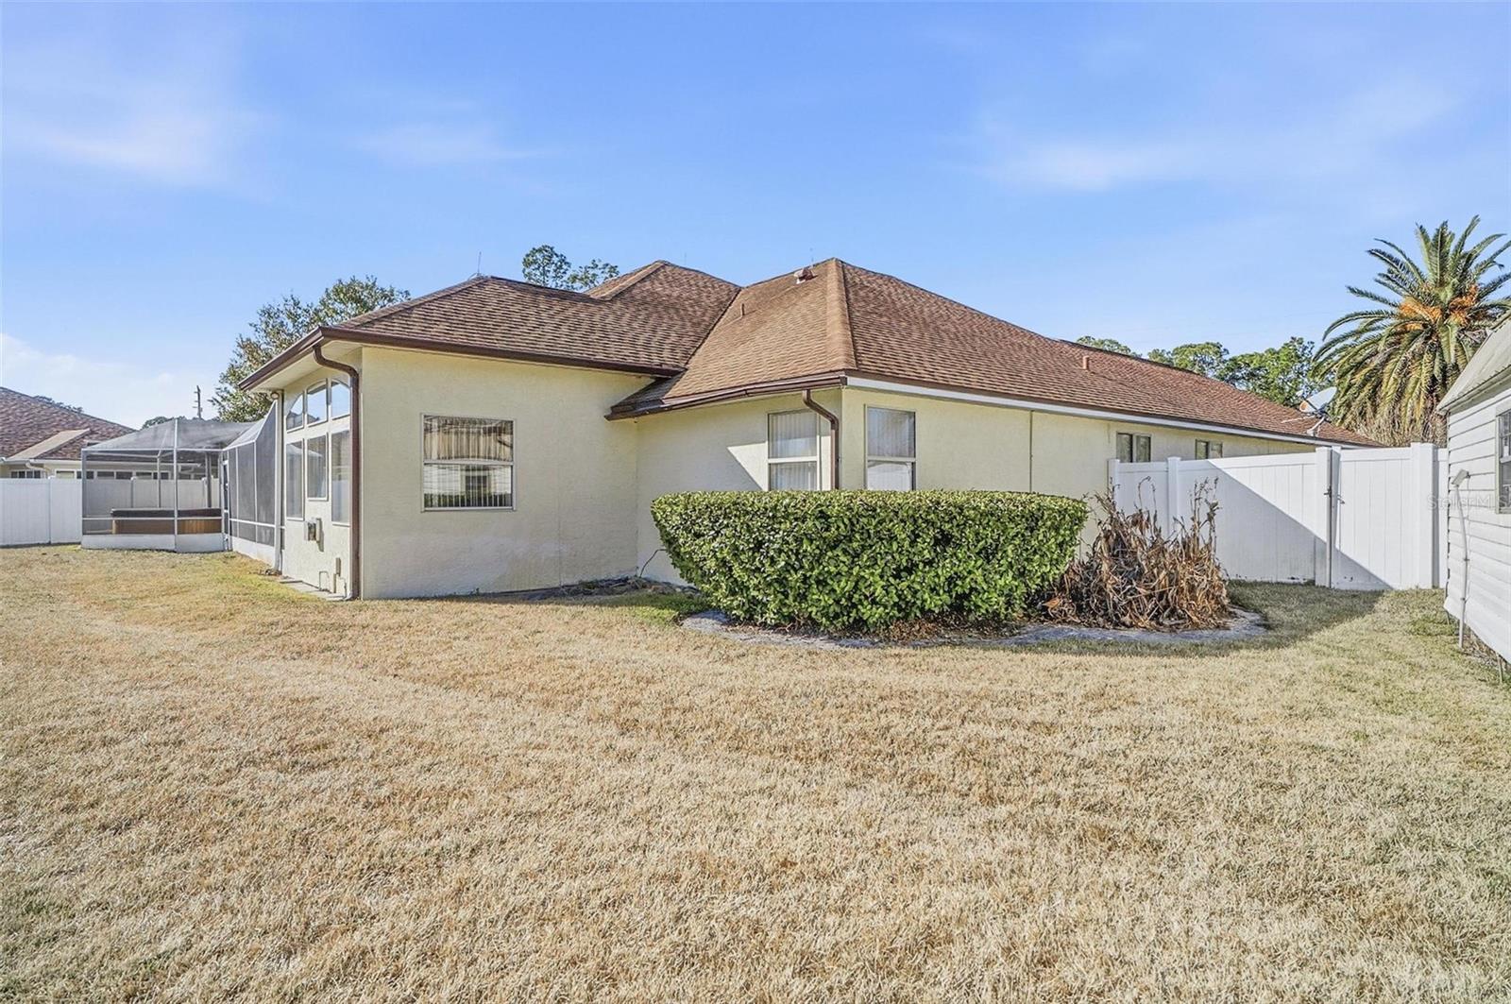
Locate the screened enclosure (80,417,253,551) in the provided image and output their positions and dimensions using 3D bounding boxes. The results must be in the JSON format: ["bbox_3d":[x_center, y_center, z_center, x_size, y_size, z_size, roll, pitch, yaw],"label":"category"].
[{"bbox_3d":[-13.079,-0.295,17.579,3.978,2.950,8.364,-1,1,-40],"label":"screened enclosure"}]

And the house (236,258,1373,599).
[{"bbox_3d":[2.411,-2.562,21.209,27.571,7.293,18.635,-1,1,-40],"label":"house"}]

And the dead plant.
[{"bbox_3d":[4.000,0.520,8.014,1.734,1.420,1.450,0,1,0],"label":"dead plant"}]

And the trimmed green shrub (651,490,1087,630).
[{"bbox_3d":[1.144,0.573,7.810,4.233,1.340,1.500,0,1,5],"label":"trimmed green shrub"}]

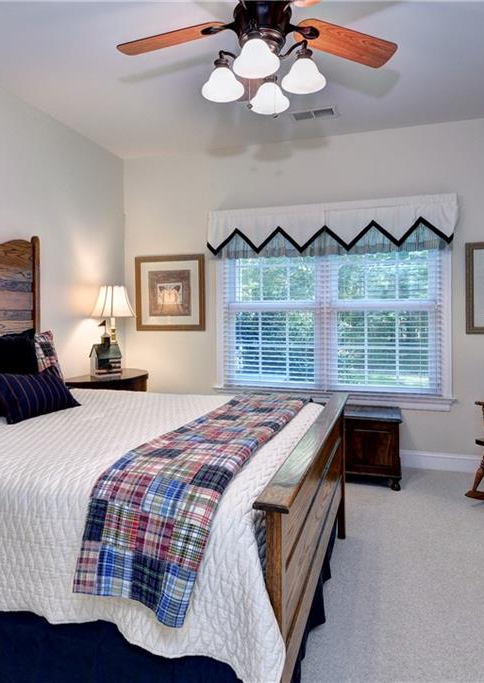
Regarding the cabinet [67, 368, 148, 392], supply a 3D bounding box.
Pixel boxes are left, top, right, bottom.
[{"bbox_3d":[-1.069,0.666,3.892,0.480,0.740,1.000,0,2,18],"label":"cabinet"}]

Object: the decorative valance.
[{"bbox_3d":[0.678,-0.922,3.784,2.000,0.450,0.120,0,2,18],"label":"decorative valance"}]

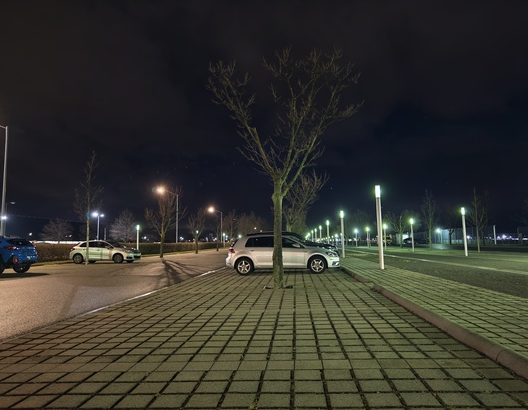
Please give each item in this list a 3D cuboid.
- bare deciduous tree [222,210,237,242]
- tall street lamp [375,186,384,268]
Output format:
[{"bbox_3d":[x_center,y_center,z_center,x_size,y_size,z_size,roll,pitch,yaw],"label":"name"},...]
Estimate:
[{"bbox_3d":[-5.980,4.667,65.371,2.900,7.000,2.900,-2,-6,5],"label":"bare deciduous tree"},{"bbox_3d":[4.092,0.782,12.806,0.180,2.950,0.180,-2,-6,5],"label":"tall street lamp"}]

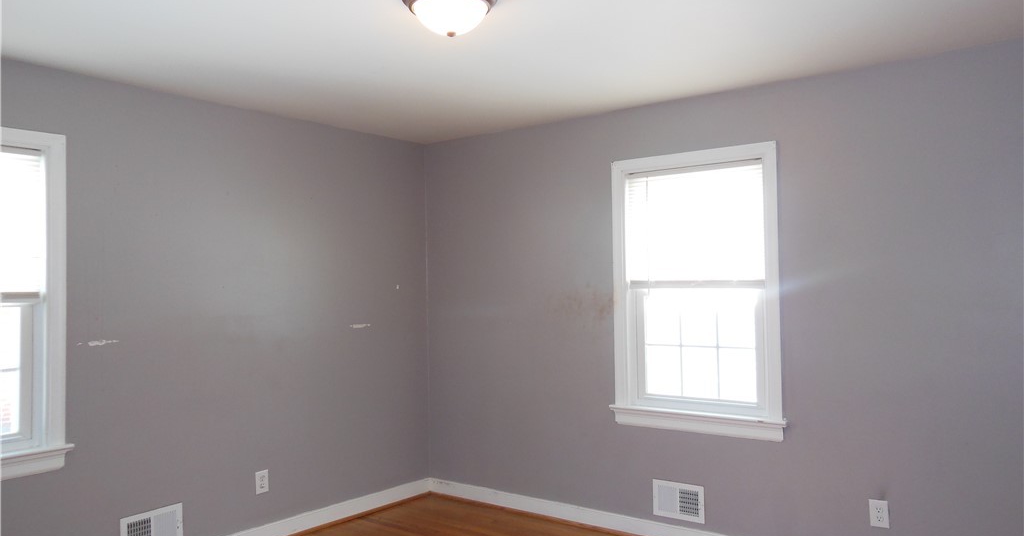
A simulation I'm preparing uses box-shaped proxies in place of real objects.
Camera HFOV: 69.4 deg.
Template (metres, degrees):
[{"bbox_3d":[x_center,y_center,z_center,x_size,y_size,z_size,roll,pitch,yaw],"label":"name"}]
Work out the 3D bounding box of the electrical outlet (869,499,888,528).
[{"bbox_3d":[1.680,1.126,3.382,0.077,0.121,0.010,-2,-2,37],"label":"electrical outlet"}]

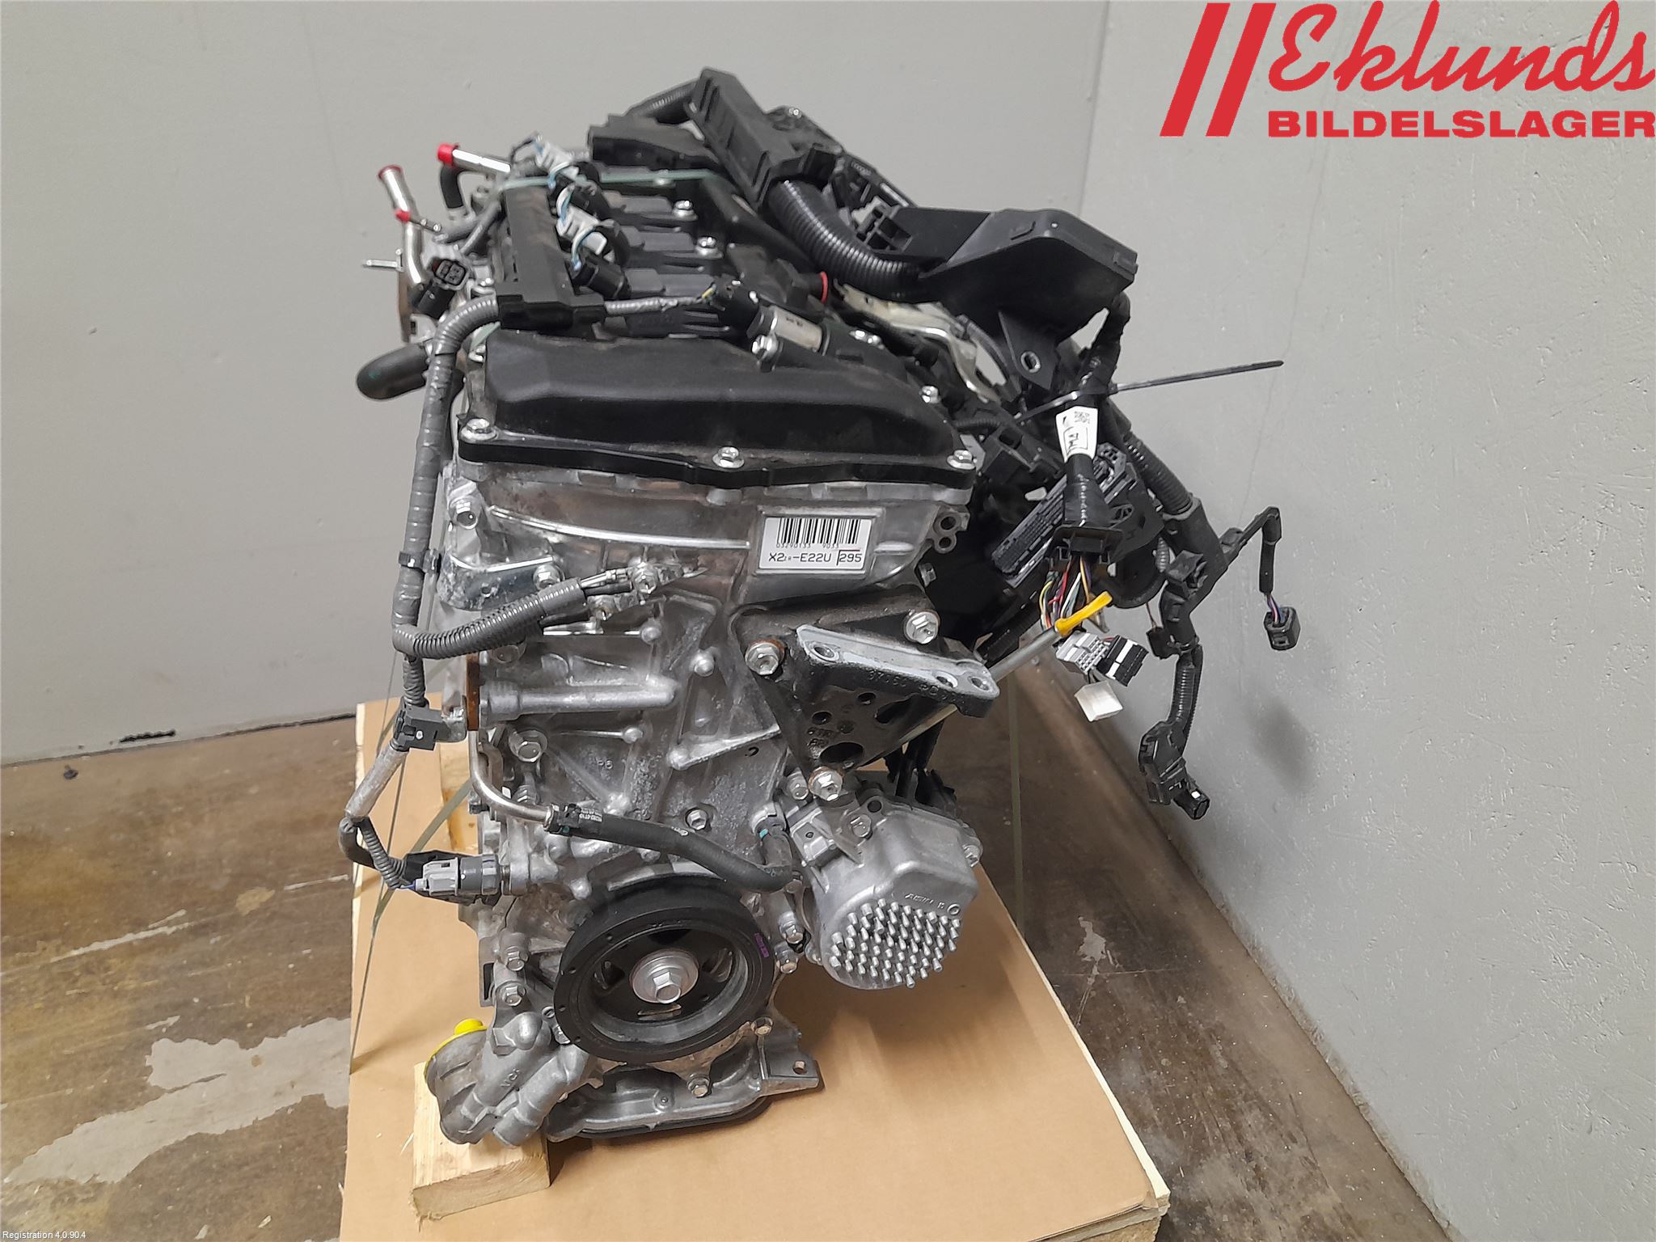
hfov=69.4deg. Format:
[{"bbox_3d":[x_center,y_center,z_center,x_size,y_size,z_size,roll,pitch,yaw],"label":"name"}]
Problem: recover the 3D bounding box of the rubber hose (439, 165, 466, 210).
[{"bbox_3d":[-0.275,-0.317,0.875,0.016,0.036,0.018,-14,37,-9],"label":"rubber hose"}]

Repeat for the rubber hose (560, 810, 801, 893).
[{"bbox_3d":[-0.090,0.138,0.730,0.160,0.050,0.033,10,29,-24],"label":"rubber hose"}]

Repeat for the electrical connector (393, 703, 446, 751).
[{"bbox_3d":[-0.237,0.062,0.692,0.029,0.028,0.024,-8,37,-13],"label":"electrical connector"}]

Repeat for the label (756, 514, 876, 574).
[{"bbox_3d":[-0.007,-0.042,0.664,0.060,0.030,0.001,1,30,-17],"label":"label"}]

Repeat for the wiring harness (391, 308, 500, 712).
[{"bbox_3d":[-0.201,-0.056,0.636,0.057,0.224,0.062,0,32,-18],"label":"wiring harness"}]

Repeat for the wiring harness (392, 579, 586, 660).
[{"bbox_3d":[-0.177,-0.003,0.630,0.106,0.028,0.042,-15,36,-8],"label":"wiring harness"}]

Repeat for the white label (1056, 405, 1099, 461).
[{"bbox_3d":[0.155,-0.118,0.745,0.026,0.014,0.037,-3,77,11],"label":"white label"}]

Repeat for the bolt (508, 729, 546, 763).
[{"bbox_3d":[-0.170,0.071,0.678,0.021,0.021,0.013,0,32,-18],"label":"bolt"}]

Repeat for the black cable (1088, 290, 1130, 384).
[{"bbox_3d":[0.179,-0.179,0.759,0.019,0.058,0.019,12,23,10],"label":"black cable"}]

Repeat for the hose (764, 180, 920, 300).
[{"bbox_3d":[0.007,-0.255,0.806,0.038,0.039,0.138,-27,54,-33],"label":"hose"}]

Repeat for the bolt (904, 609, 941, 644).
[{"bbox_3d":[0.055,0.003,0.687,0.020,0.020,0.013,0,32,-18],"label":"bolt"}]

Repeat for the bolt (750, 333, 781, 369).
[{"bbox_3d":[-0.034,-0.149,0.656,0.014,0.017,0.017,15,27,-26],"label":"bolt"}]

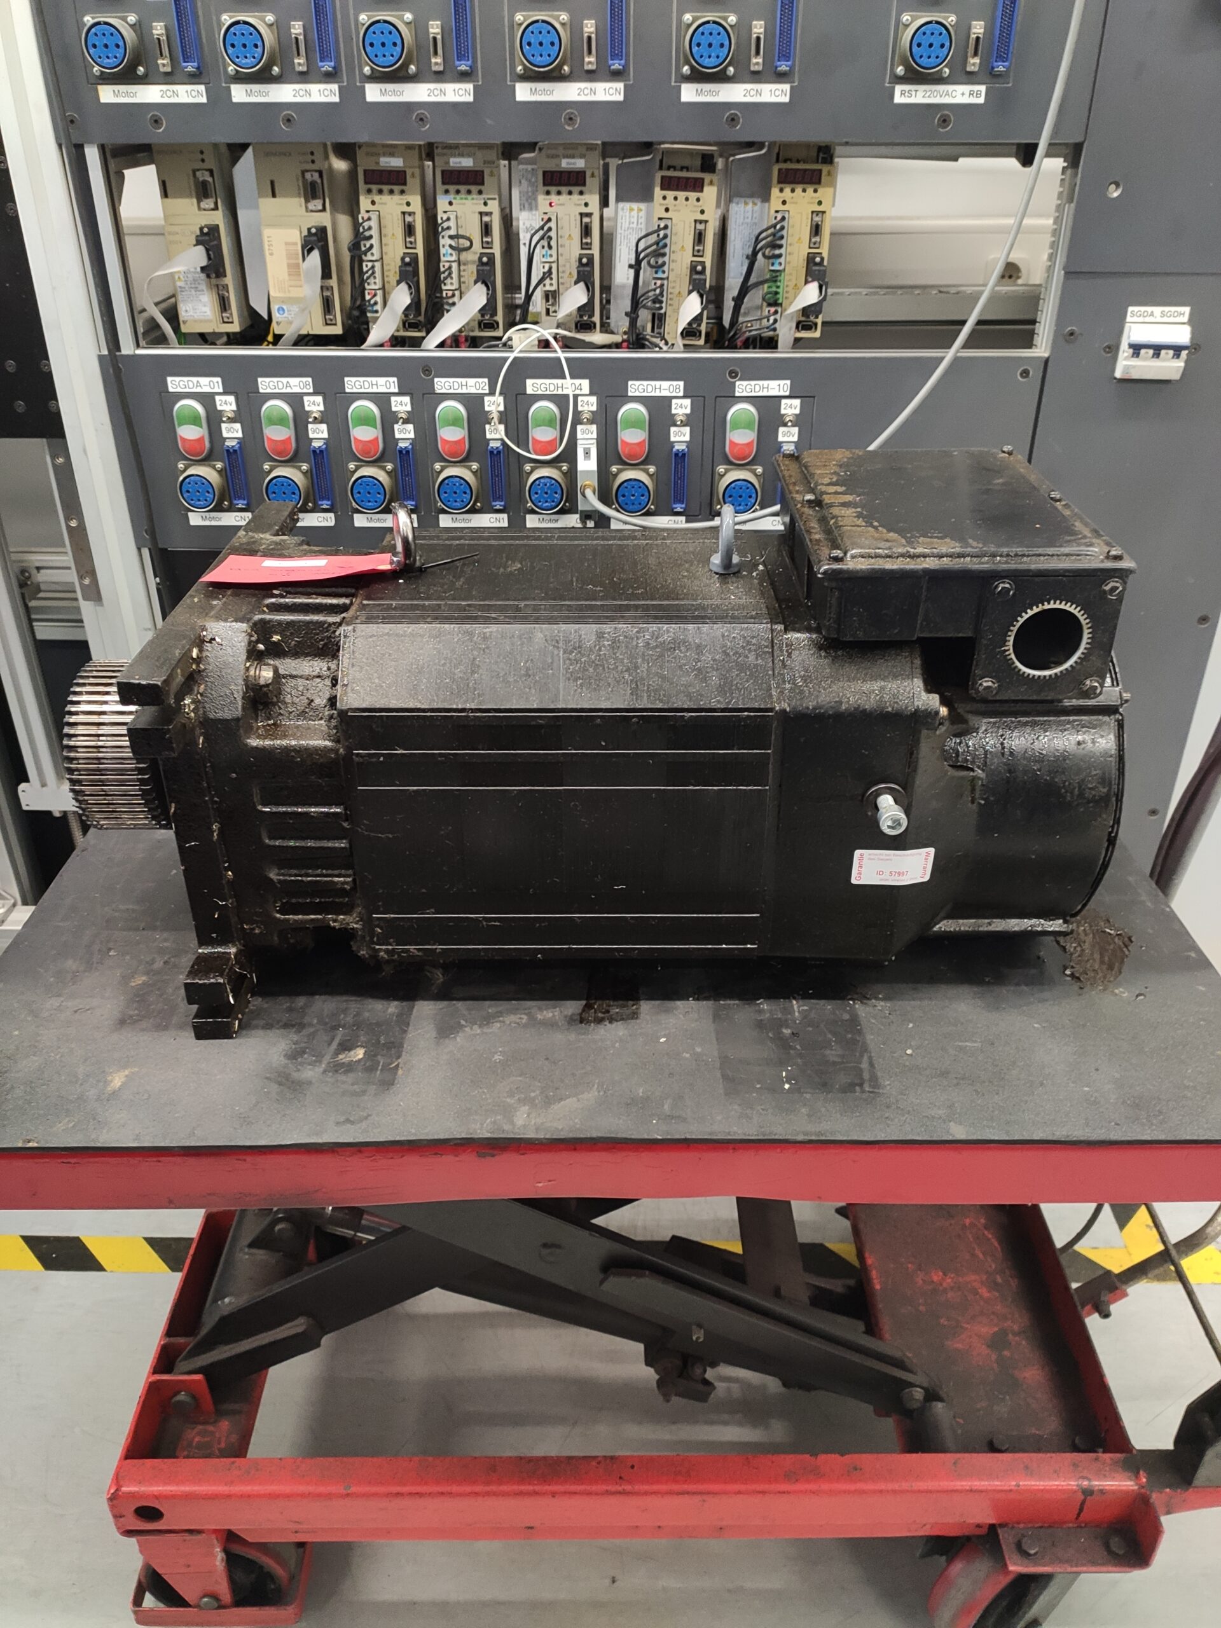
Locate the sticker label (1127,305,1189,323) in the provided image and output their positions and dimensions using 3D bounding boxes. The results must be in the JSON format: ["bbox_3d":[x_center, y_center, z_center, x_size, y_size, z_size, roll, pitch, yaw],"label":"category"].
[{"bbox_3d":[0.471,-0.429,1.050,0.053,0.012,0.001,1,29,1],"label":"sticker label"}]

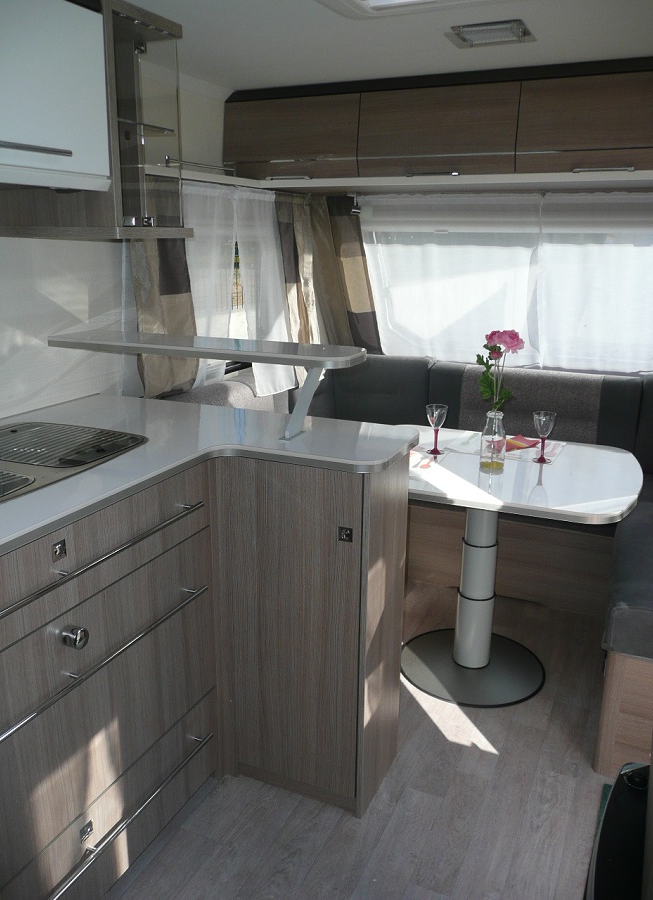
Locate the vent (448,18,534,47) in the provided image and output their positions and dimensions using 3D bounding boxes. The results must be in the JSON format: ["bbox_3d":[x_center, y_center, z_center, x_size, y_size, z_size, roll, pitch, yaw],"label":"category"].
[{"bbox_3d":[0.423,-1.081,1.897,0.196,0.027,0.152,7,17,23],"label":"vent"}]

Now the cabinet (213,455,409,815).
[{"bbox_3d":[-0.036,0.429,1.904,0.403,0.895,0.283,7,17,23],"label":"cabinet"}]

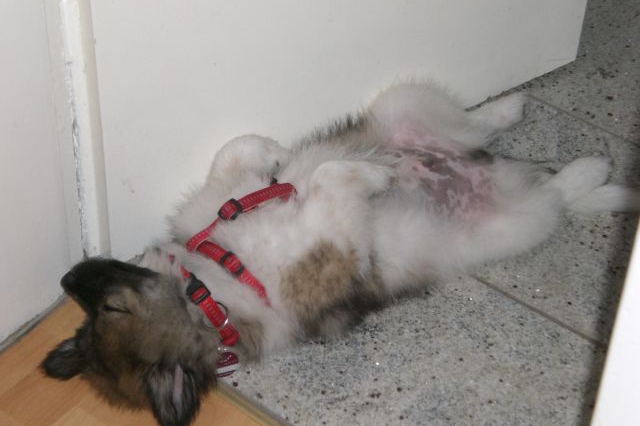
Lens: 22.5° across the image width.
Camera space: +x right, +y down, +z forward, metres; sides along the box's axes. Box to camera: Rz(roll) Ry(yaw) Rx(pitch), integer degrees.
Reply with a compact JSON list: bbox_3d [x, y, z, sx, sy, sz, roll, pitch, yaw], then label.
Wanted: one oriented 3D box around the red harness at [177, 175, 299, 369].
[{"bbox_3d":[-0.077,0.050,1.662,0.155,0.125,0.155,-25,51,-25],"label":"red harness"}]

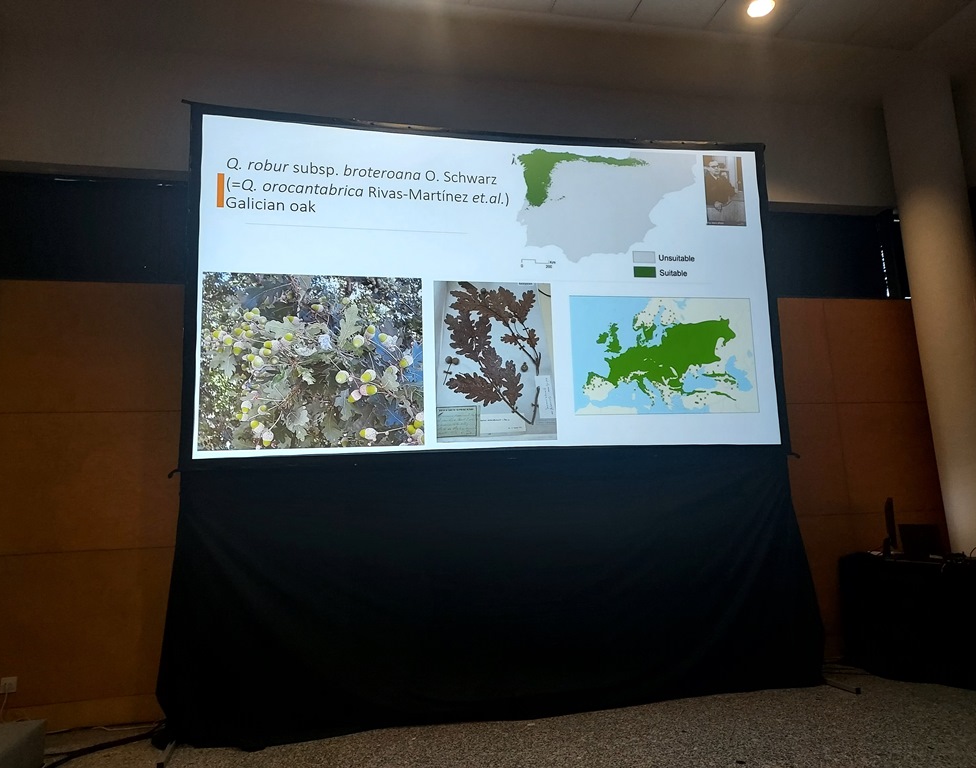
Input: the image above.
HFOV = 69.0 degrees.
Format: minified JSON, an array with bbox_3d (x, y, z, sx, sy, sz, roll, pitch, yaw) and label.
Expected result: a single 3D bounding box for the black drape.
[{"bbox_3d":[0.192,1.156,4.132,3.880,1.440,0.250,0,-10,-12],"label":"black drape"}]

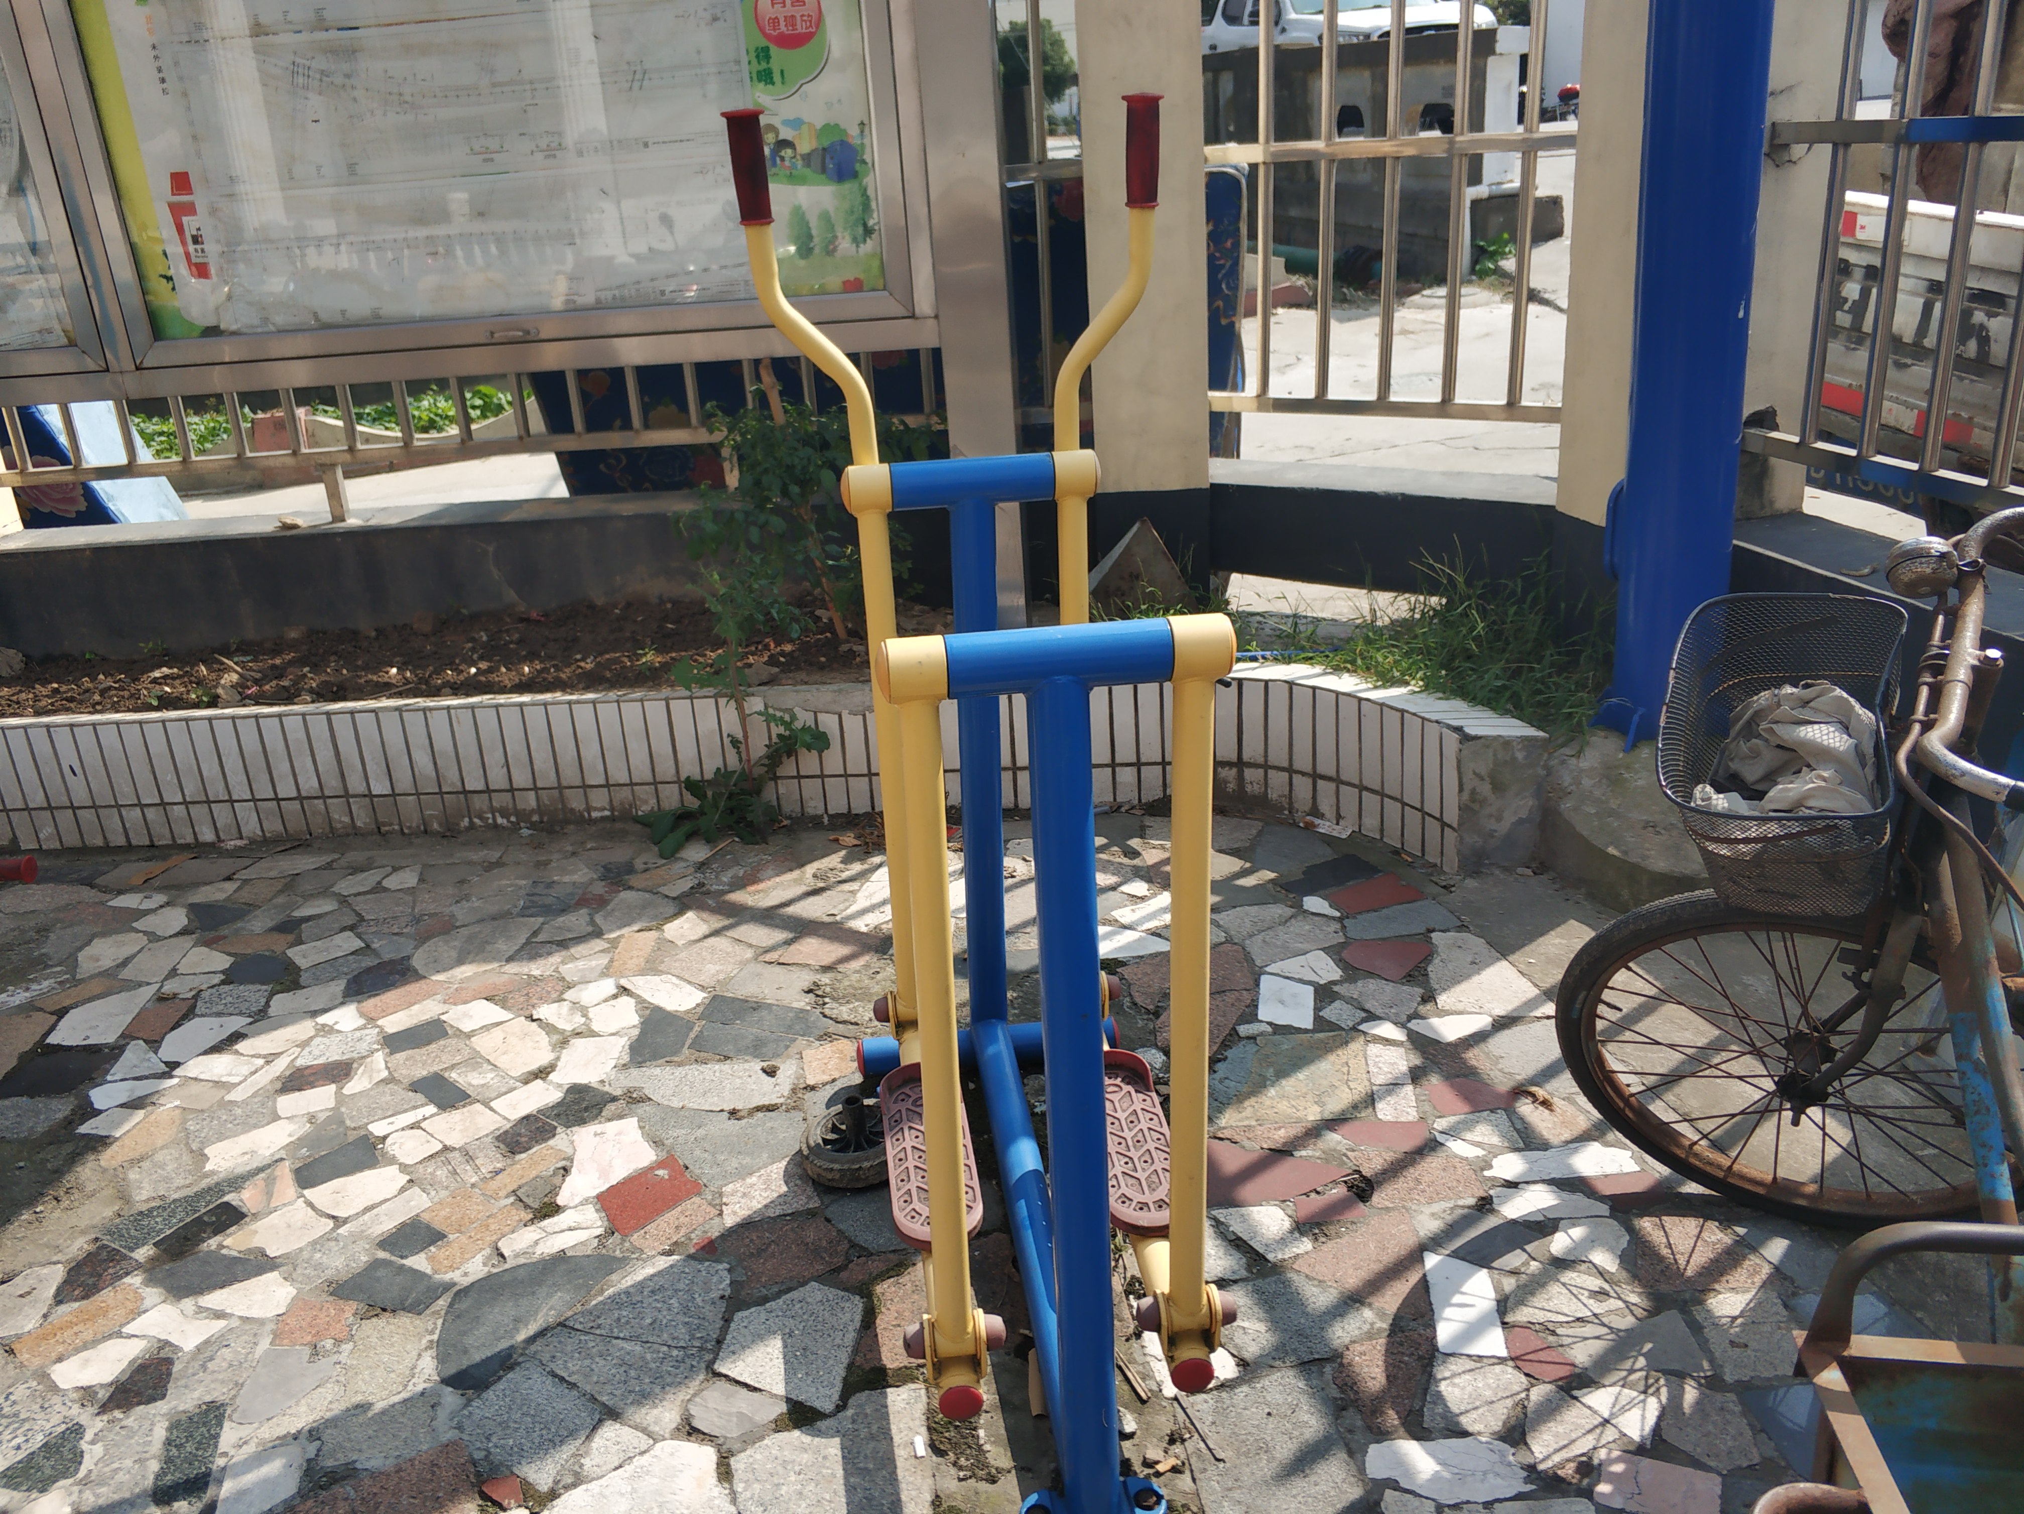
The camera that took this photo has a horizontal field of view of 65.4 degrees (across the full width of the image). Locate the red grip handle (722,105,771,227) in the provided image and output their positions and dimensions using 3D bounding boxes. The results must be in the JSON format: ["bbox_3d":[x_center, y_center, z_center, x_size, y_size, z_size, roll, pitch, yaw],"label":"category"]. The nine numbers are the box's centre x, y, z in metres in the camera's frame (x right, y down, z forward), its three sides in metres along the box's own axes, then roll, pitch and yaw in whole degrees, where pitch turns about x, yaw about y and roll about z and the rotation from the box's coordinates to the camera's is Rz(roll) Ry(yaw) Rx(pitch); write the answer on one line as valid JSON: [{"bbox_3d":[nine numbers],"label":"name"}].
[{"bbox_3d":[-0.330,-0.742,1.990,0.050,0.136,0.050,-5,21,-1],"label":"red grip handle"}]

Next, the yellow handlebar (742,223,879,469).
[{"bbox_3d":[-0.260,-0.534,2.069,0.144,0.318,0.055,-4,21,-1],"label":"yellow handlebar"}]

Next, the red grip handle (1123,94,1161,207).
[{"bbox_3d":[0.166,-0.769,2.007,0.050,0.135,0.050,-2,21,-2],"label":"red grip handle"}]

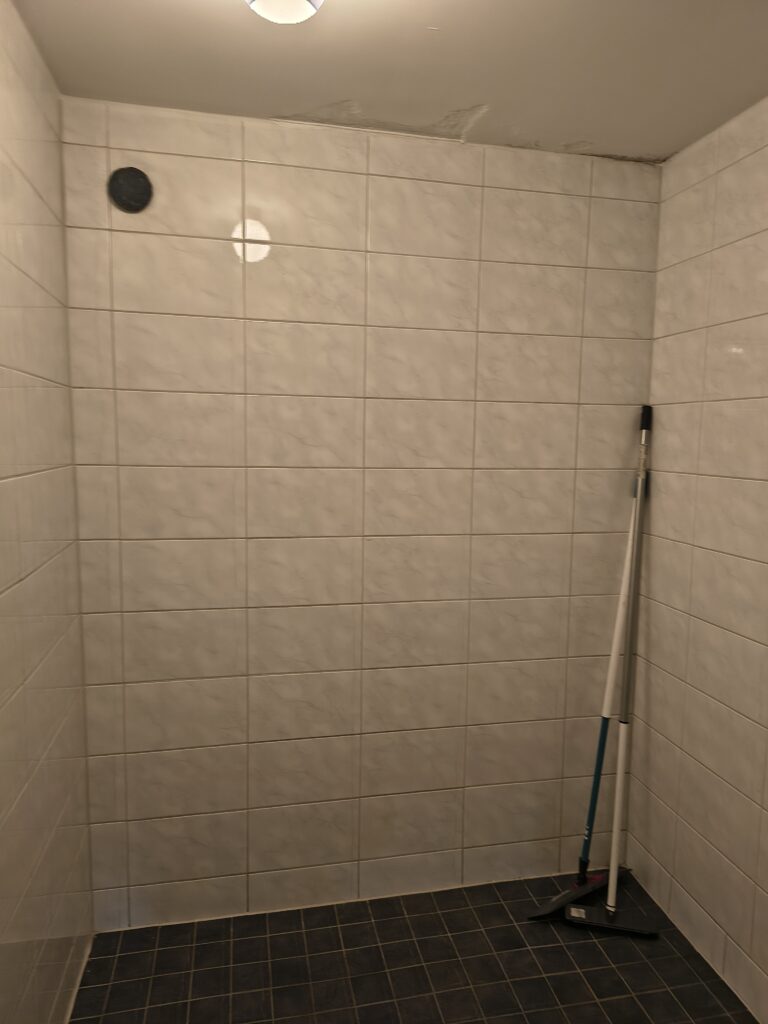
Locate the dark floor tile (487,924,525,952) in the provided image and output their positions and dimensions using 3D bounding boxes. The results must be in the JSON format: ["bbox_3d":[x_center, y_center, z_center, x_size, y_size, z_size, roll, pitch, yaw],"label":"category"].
[{"bbox_3d":[0.344,1.209,2.002,0.097,0.009,0.097,0,6,-12],"label":"dark floor tile"}]

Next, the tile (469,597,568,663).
[{"bbox_3d":[0.419,0.363,2.194,0.329,0.197,0.009,0,6,-12],"label":"tile"}]

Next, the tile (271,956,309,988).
[{"bbox_3d":[-0.246,1.215,1.869,0.097,0.009,0.097,0,6,-12],"label":"tile"}]

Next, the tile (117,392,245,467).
[{"bbox_3d":[-0.544,-0.223,1.919,0.330,0.197,0.010,0,7,-13],"label":"tile"}]

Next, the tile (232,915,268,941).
[{"bbox_3d":[-0.389,1.202,2.054,0.097,0.009,0.092,0,7,-13],"label":"tile"}]

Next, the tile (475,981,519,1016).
[{"bbox_3d":[0.291,1.251,1.811,0.099,0.009,0.099,-1,6,-12],"label":"tile"}]

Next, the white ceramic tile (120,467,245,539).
[{"bbox_3d":[-0.546,-0.023,1.934,0.330,0.199,0.009,-1,7,-13],"label":"white ceramic tile"}]

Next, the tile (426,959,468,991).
[{"bbox_3d":[0.170,1.241,1.889,0.099,0.009,0.099,-1,6,-12],"label":"tile"}]

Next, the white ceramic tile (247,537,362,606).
[{"bbox_3d":[-0.225,0.172,2.038,0.330,0.197,0.010,0,7,-13],"label":"white ceramic tile"}]

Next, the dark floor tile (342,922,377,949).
[{"bbox_3d":[-0.072,1.211,2.025,0.097,0.009,0.097,0,7,-13],"label":"dark floor tile"}]

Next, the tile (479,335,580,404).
[{"bbox_3d":[0.436,-0.429,2.115,0.331,0.197,0.009,-1,7,-13],"label":"tile"}]

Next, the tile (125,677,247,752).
[{"bbox_3d":[-0.556,0.572,2.006,0.330,0.197,0.009,-1,7,-13],"label":"tile"}]

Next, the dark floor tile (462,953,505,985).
[{"bbox_3d":[0.268,1.233,1.899,0.099,0.009,0.099,-1,7,-13],"label":"dark floor tile"}]

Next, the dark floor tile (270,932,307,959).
[{"bbox_3d":[-0.269,1.212,1.981,0.097,0.009,0.097,0,7,-13],"label":"dark floor tile"}]

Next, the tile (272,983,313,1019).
[{"bbox_3d":[-0.226,1.237,1.790,0.099,0.009,0.099,-1,7,-13],"label":"tile"}]

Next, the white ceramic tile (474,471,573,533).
[{"bbox_3d":[0.425,-0.031,2.151,0.329,0.197,0.009,0,6,-12],"label":"white ceramic tile"}]

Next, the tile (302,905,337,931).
[{"bbox_3d":[-0.191,1.200,2.097,0.097,0.009,0.097,-1,6,-12],"label":"tile"}]

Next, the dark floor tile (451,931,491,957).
[{"bbox_3d":[0.245,1.210,1.980,0.097,0.009,0.097,0,6,-12],"label":"dark floor tile"}]

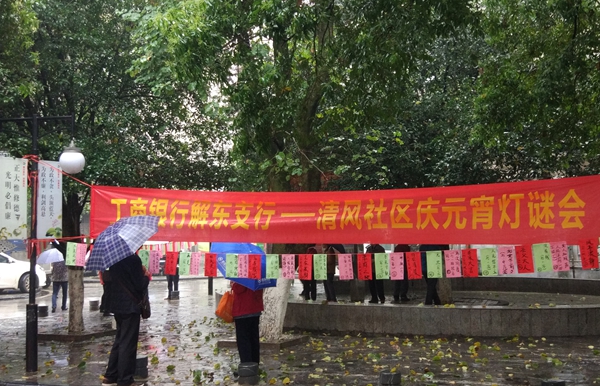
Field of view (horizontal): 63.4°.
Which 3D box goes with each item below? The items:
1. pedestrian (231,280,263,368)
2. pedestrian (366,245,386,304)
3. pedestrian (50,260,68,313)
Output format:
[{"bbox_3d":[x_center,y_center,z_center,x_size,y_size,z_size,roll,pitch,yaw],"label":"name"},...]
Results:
[{"bbox_3d":[-0.632,1.389,5.838,0.520,1.580,0.380,1,-7,-11],"label":"pedestrian"},{"bbox_3d":[1.803,1.806,11.593,0.500,1.660,0.360,0,-6,-6],"label":"pedestrian"},{"bbox_3d":[-6.178,2.251,12.587,0.520,1.560,0.380,-1,-6,6],"label":"pedestrian"}]

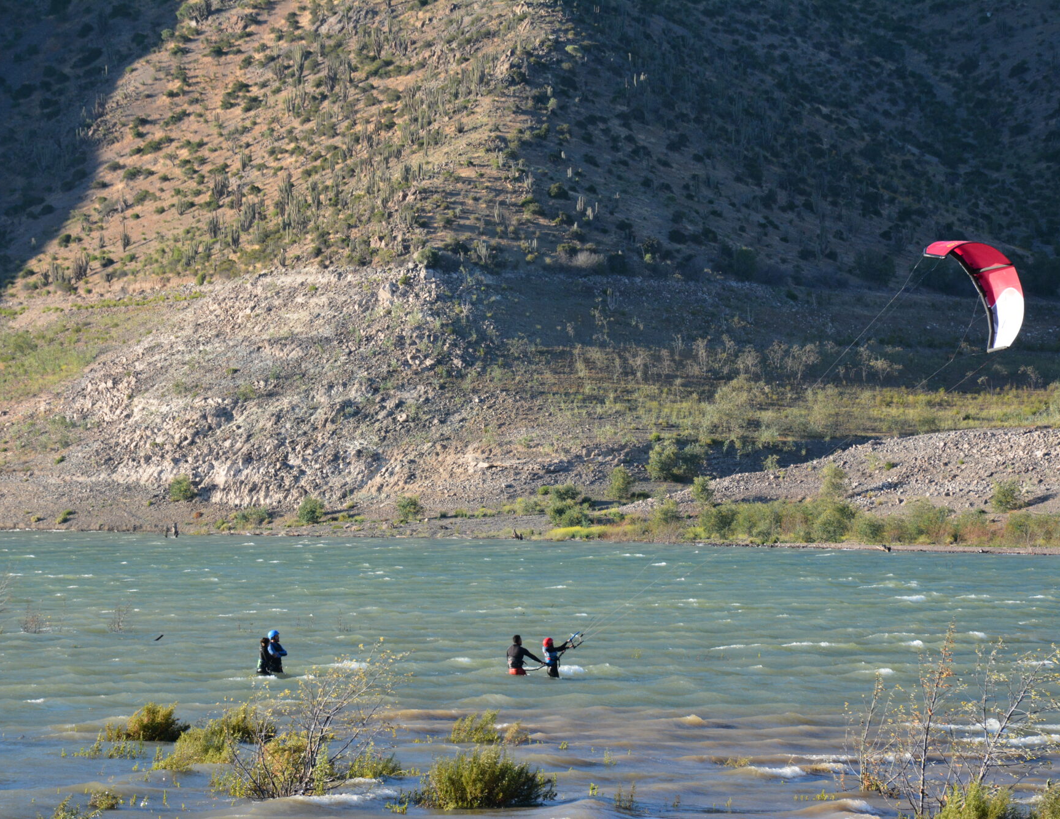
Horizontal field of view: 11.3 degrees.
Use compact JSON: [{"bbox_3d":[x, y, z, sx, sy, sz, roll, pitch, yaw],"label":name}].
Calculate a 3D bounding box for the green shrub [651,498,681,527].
[{"bbox_3d":[8.904,6.743,350.000,1.890,1.890,1.740,0,-1,0],"label":"green shrub"}]

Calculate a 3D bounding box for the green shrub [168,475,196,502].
[{"bbox_3d":[-26.143,5.908,402.000,2.030,1.960,1.860,0,-1,0],"label":"green shrub"}]

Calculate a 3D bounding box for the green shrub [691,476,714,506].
[{"bbox_3d":[11.191,5.270,348.000,1.450,1.880,1.340,0,-1,0],"label":"green shrub"}]

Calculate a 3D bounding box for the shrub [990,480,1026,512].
[{"bbox_3d":[29.025,5.242,325.000,2.150,1.920,1.980,0,-1,0],"label":"shrub"}]

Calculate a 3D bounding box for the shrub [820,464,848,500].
[{"bbox_3d":[19.449,4.641,343.000,1.670,2.210,1.540,0,-1,0],"label":"shrub"}]

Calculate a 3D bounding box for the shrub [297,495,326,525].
[{"bbox_3d":[-15.761,7.245,385.000,2.010,2.010,1.850,0,-1,0],"label":"shrub"}]

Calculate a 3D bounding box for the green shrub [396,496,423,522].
[{"bbox_3d":[-8.691,7.107,385.000,1.940,1.870,1.790,0,-1,0],"label":"green shrub"}]

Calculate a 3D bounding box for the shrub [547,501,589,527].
[{"bbox_3d":[2.569,7.091,363.000,2.780,1.770,2.550,0,-1,0],"label":"shrub"}]

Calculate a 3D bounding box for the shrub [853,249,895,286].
[{"bbox_3d":[31.150,-12.865,485.000,3.710,3.200,3.410,0,-1,0],"label":"shrub"}]

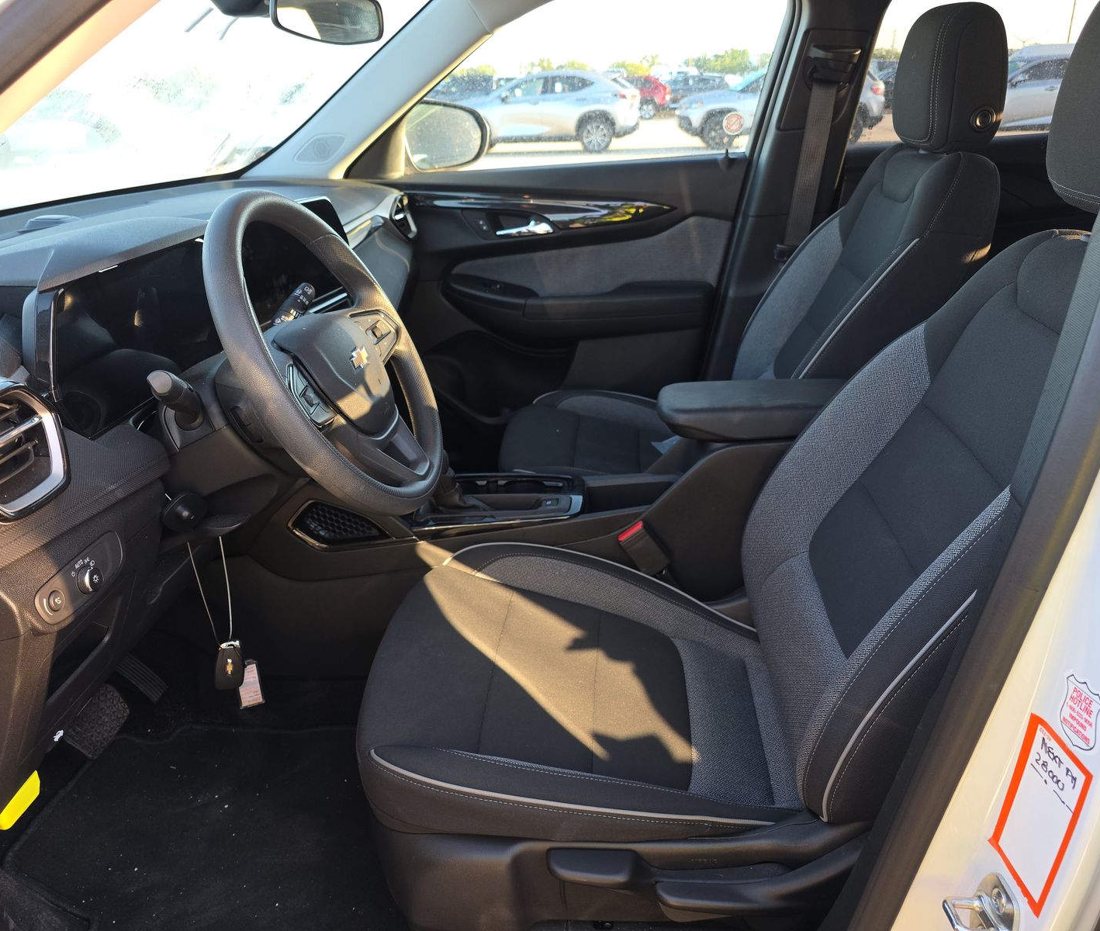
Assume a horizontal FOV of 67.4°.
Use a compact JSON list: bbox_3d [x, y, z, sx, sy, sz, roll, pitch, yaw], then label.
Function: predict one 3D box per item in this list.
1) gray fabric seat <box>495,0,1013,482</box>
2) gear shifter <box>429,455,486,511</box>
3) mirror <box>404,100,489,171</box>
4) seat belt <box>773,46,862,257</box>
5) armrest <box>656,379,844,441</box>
[{"bbox_3d":[0.320,-0.254,1.558,0.870,1.050,0.500,0,25,5],"label":"gray fabric seat"},{"bbox_3d":[-0.155,0.026,1.307,0.100,0.130,0.075,0,25,5],"label":"gear shifter"},{"bbox_3d":[-0.276,-0.804,2.010,0.140,0.170,0.240,12,28,28],"label":"mirror"},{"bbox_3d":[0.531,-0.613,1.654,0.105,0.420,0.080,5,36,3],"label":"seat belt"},{"bbox_3d":[0.320,-0.088,1.253,0.320,0.062,0.150,0,25,5],"label":"armrest"}]

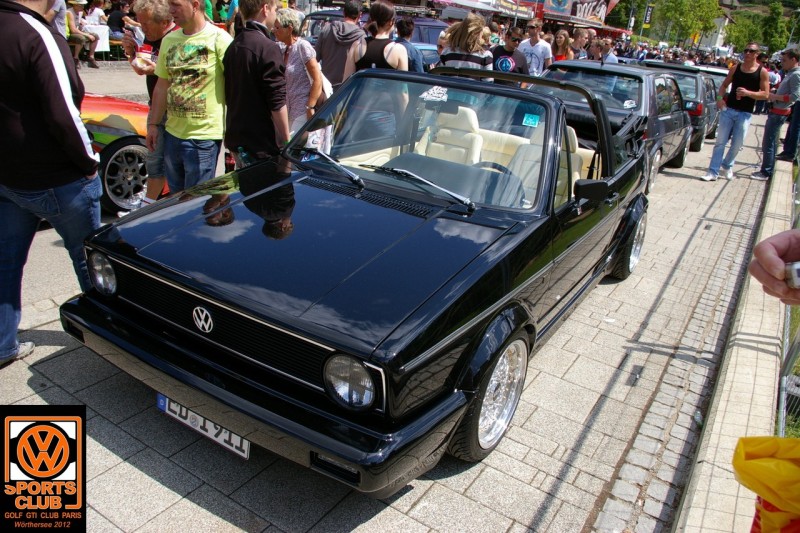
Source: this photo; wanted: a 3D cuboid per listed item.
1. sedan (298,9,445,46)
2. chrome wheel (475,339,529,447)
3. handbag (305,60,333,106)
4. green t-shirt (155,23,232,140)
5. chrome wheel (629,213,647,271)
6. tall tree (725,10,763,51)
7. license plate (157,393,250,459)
[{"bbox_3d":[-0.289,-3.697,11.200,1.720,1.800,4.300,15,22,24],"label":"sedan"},{"bbox_3d":[0.295,0.431,2.137,0.180,0.410,0.410,17,23,29],"label":"chrome wheel"},{"bbox_3d":[-0.591,-1.320,4.350,0.240,0.330,0.120,-4,22,-23],"label":"handbag"},{"bbox_3d":[-1.274,-1.135,3.700,0.480,0.680,0.270,7,20,6],"label":"green t-shirt"},{"bbox_3d":[1.556,-0.181,4.085,0.180,0.410,0.410,17,23,29],"label":"chrome wheel"},{"bbox_3d":[37.225,-25.142,65.000,3.600,5.200,3.600,20,25,35],"label":"tall tree"},{"bbox_3d":[-0.661,0.512,1.977,0.440,0.110,0.020,17,23,29],"label":"license plate"}]

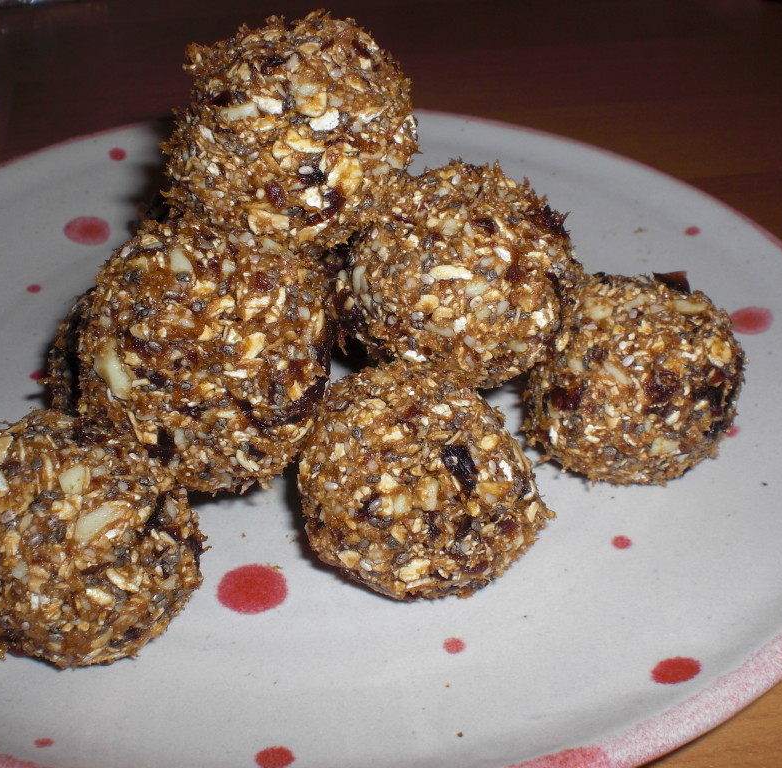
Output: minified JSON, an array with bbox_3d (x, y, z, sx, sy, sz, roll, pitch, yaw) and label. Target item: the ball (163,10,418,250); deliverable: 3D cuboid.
[{"bbox_3d":[-0.017,-0.042,0.191,0.042,0.040,0.041,1,38,0],"label":"ball"}]

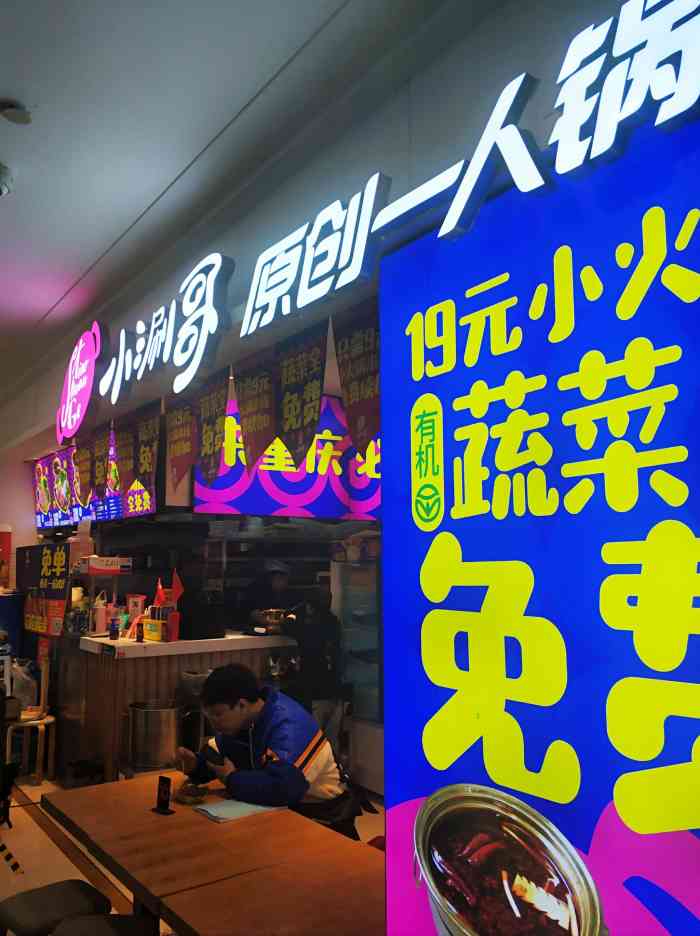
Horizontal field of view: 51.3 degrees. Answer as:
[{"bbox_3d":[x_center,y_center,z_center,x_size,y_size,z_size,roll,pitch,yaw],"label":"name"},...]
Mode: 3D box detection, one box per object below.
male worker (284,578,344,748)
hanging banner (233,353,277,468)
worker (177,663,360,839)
[{"bbox_3d":[-0.300,1.571,5.220,0.400,1.600,0.470,2,-8,-19],"label":"male worker"},{"bbox_3d":[-0.367,-0.200,2.720,0.015,0.465,0.345,6,-10,-36],"label":"hanging banner"},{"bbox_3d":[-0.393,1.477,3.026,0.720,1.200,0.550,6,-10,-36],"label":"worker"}]

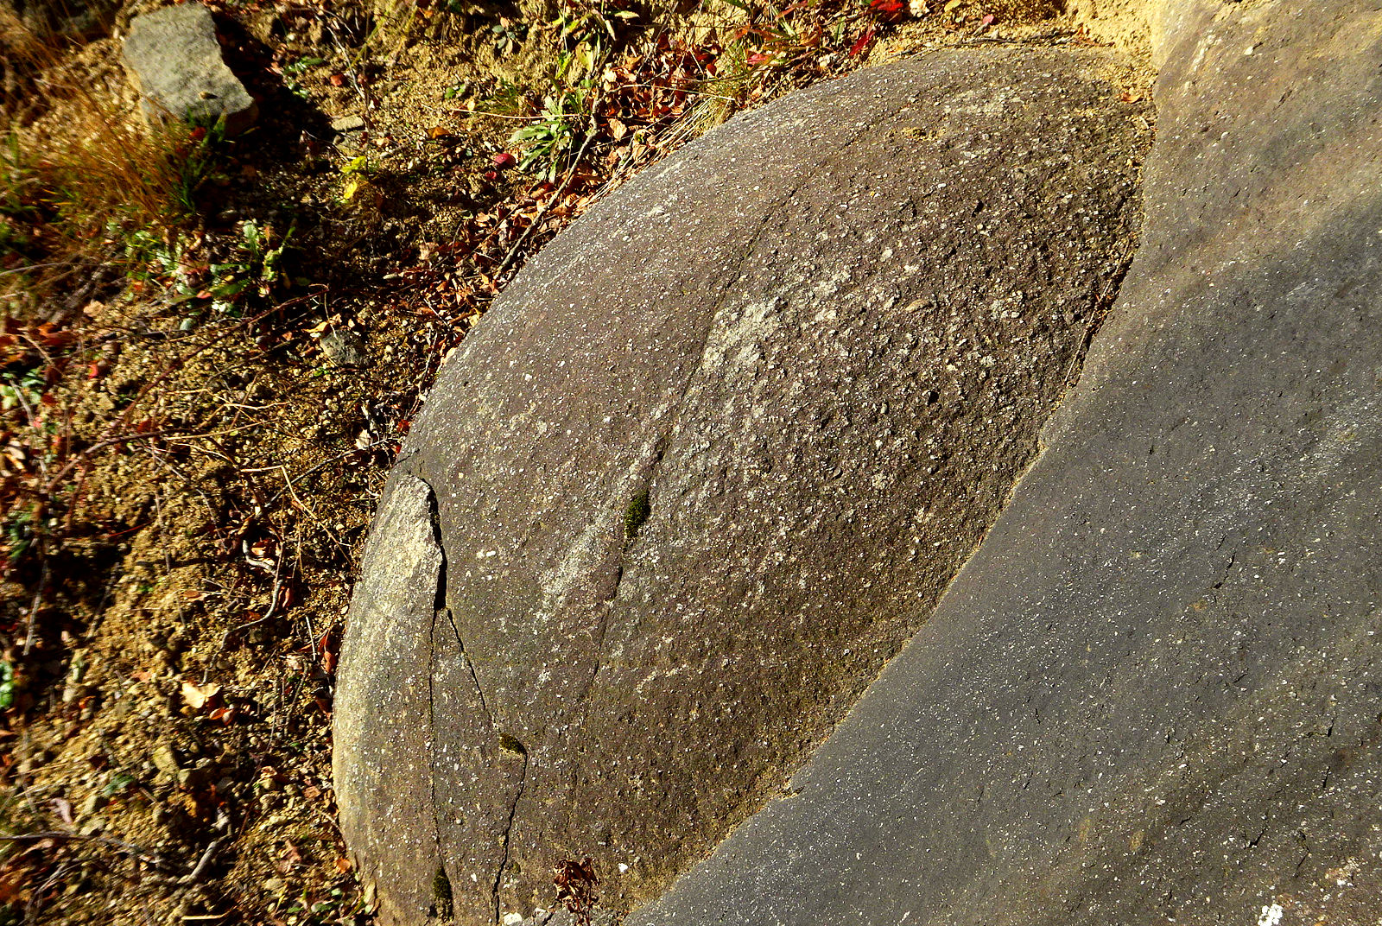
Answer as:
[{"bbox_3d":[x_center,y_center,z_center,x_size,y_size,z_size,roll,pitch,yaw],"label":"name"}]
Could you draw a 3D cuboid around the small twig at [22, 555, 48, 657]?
[{"bbox_3d":[-0.841,0.185,2.257,0.010,0.010,0.169,-8,41,-3],"label":"small twig"}]

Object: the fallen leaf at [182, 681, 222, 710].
[{"bbox_3d":[-0.589,0.280,2.112,0.048,0.014,0.042,-6,41,0],"label":"fallen leaf"}]

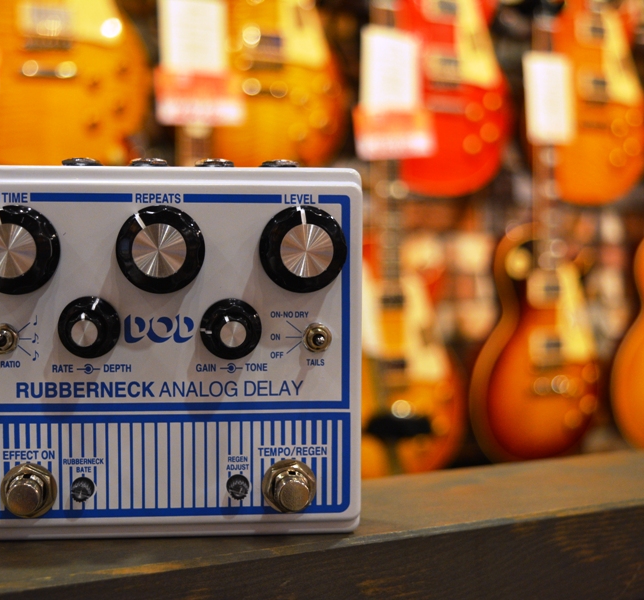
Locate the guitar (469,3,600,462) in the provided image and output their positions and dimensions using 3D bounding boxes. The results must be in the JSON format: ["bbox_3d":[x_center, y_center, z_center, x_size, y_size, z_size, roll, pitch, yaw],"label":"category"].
[{"bbox_3d":[0.397,-0.200,2.390,0.335,1.000,0.080,-1,-1,-39],"label":"guitar"}]

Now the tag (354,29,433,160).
[{"bbox_3d":[0.125,-0.358,2.200,0.150,0.227,0.012,-1,2,-34],"label":"tag"}]

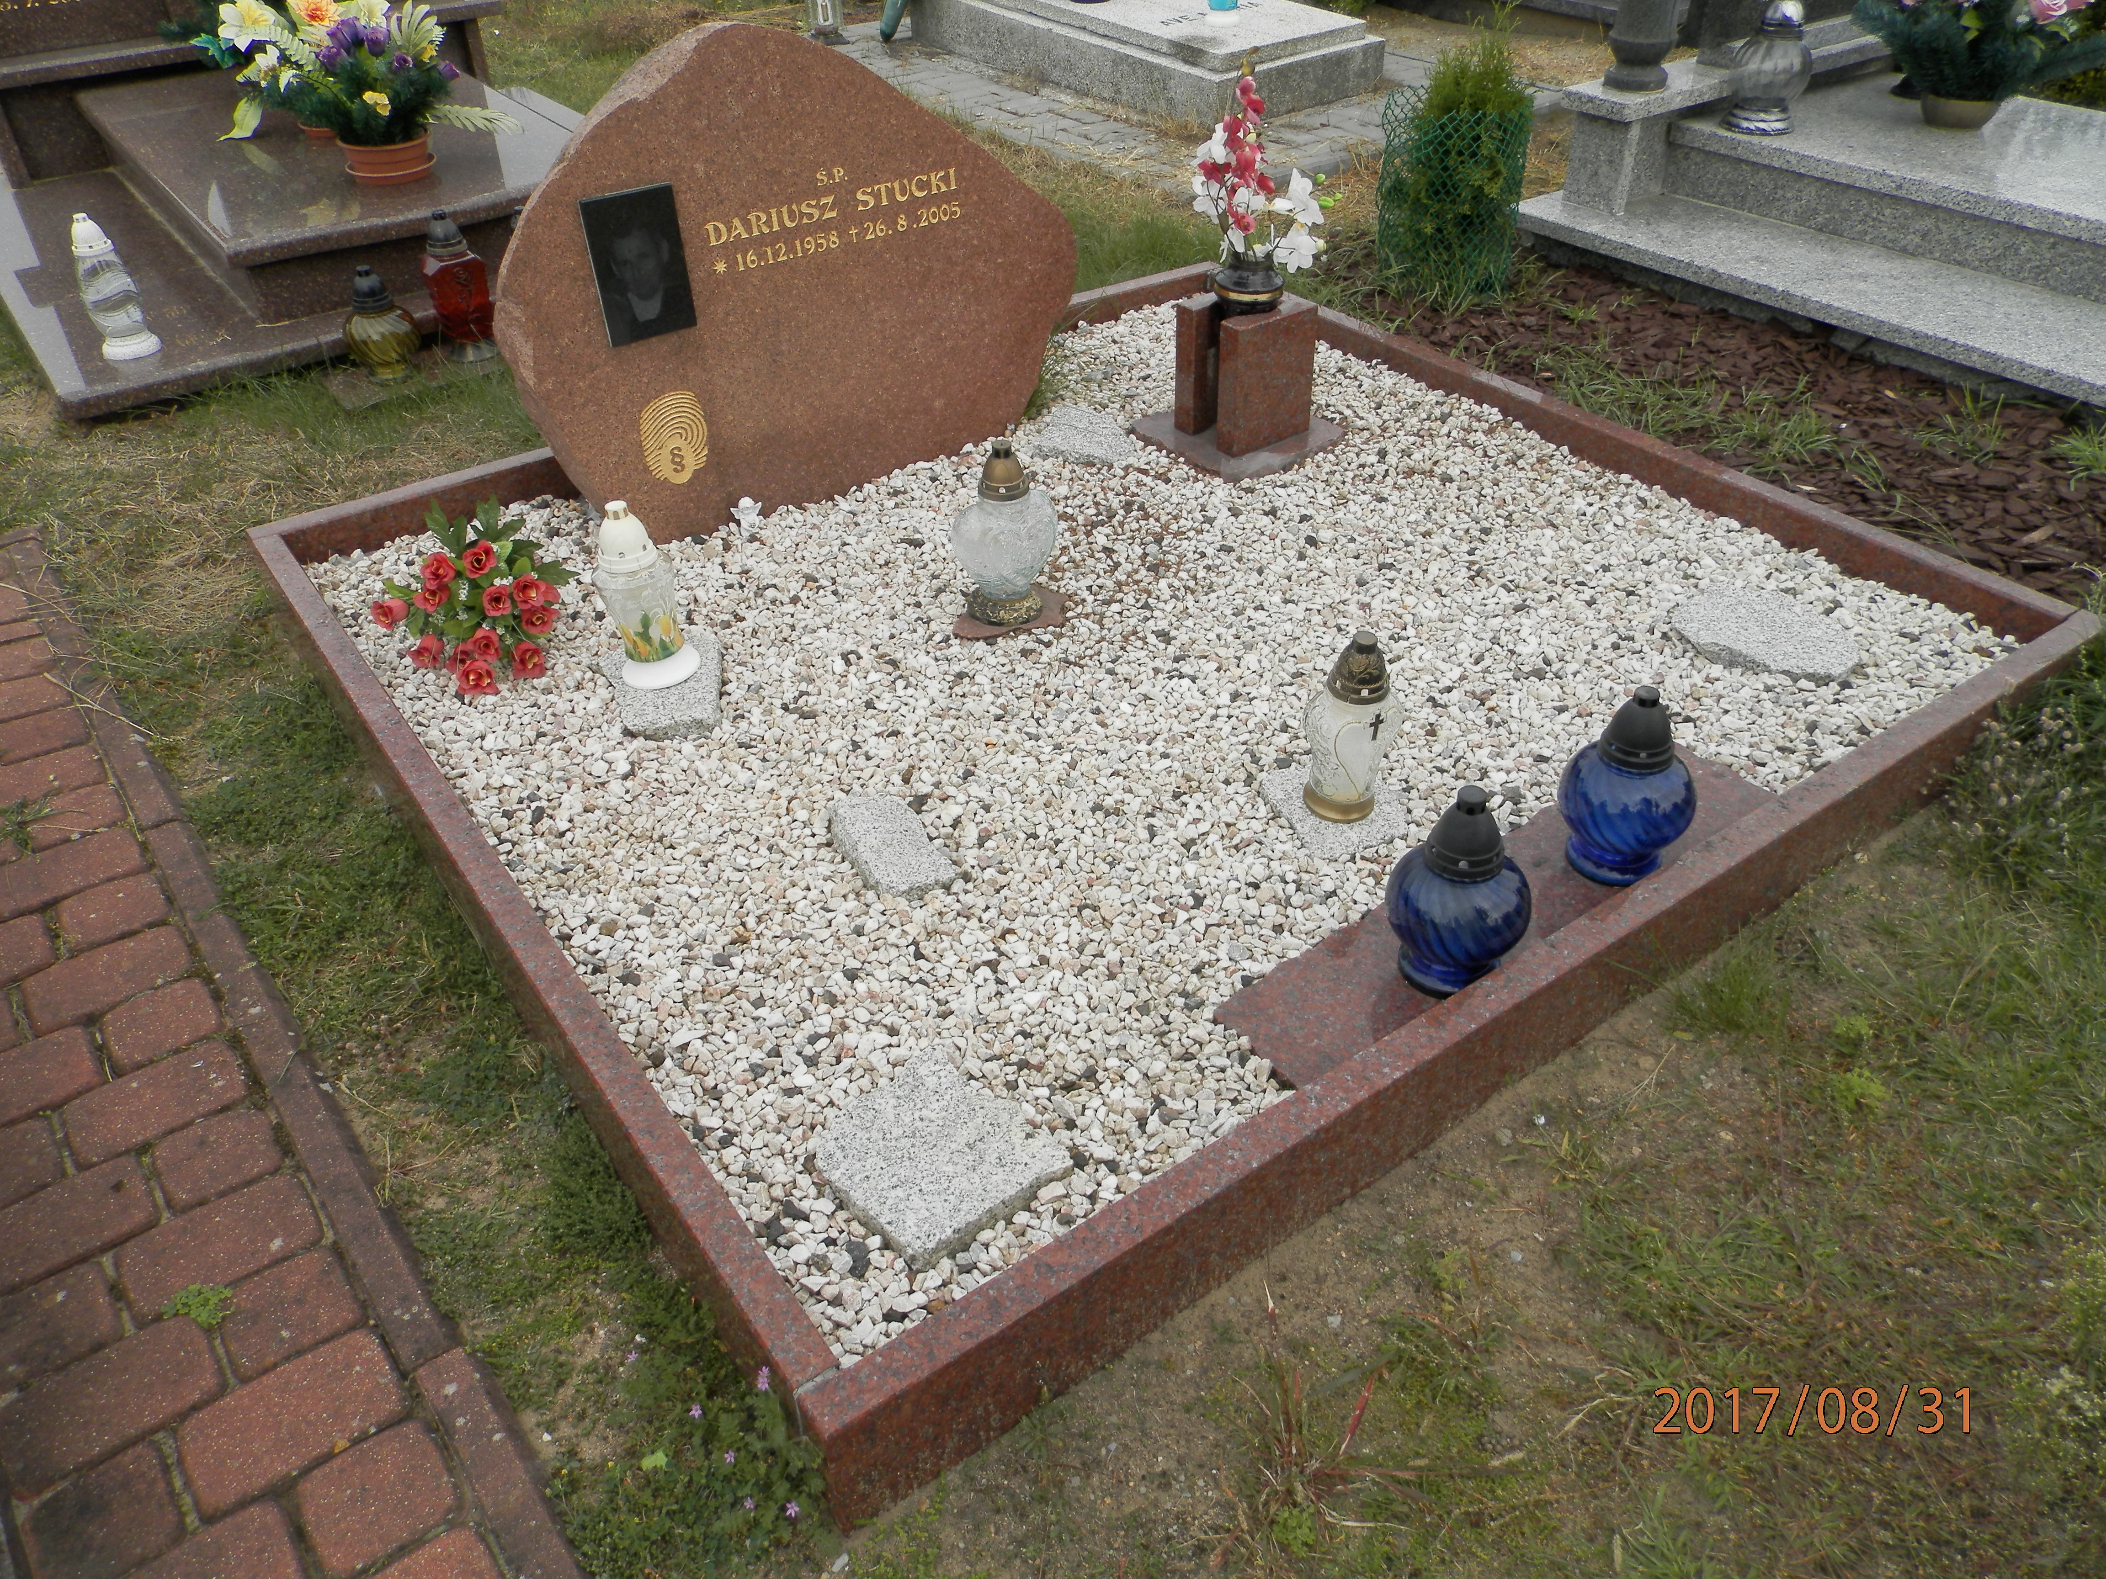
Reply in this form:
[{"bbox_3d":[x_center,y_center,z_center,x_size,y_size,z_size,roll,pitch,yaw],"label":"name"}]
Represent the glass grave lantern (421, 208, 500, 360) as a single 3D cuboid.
[{"bbox_3d":[-1.262,-1.077,3.234,0.143,0.291,0.143,-24,43,-27],"label":"glass grave lantern"}]

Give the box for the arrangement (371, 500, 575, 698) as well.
[{"bbox_3d":[-0.809,-0.250,2.131,0.258,0.172,0.283,-24,43,-27],"label":"arrangement"}]

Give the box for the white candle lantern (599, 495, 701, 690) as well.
[{"bbox_3d":[-0.556,-0.271,2.057,0.111,0.255,0.111,-24,43,-27],"label":"white candle lantern"}]

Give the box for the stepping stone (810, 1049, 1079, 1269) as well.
[{"bbox_3d":[-0.109,0.354,1.467,0.200,0.030,0.196,-24,43,-27],"label":"stepping stone"}]

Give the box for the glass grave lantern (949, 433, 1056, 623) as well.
[{"bbox_3d":[-0.070,-0.376,2.180,0.160,0.263,0.120,-18,41,-22],"label":"glass grave lantern"}]

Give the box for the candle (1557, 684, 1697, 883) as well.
[{"bbox_3d":[0.640,-0.014,1.681,0.151,0.227,0.151,-24,43,-27],"label":"candle"}]

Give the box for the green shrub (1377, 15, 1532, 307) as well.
[{"bbox_3d":[0.889,-1.403,3.356,0.323,0.545,0.323,-1,37,1],"label":"green shrub"}]

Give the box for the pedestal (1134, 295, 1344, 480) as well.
[{"bbox_3d":[0.338,-0.730,2.668,0.280,0.250,0.280,-24,43,-27],"label":"pedestal"}]

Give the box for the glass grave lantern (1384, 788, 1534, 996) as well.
[{"bbox_3d":[0.426,0.096,1.589,0.154,0.231,0.154,-3,37,2],"label":"glass grave lantern"}]

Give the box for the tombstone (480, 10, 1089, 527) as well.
[{"bbox_3d":[-0.403,-0.839,2.444,1.000,0.737,0.162,-24,43,-27],"label":"tombstone"}]

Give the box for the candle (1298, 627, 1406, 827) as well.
[{"bbox_3d":[0.353,-0.079,1.795,0.118,0.238,0.116,0,38,0],"label":"candle"}]

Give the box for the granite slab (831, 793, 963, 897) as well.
[{"bbox_3d":[-0.194,0.073,1.838,0.090,0.035,0.200,-20,41,-22],"label":"granite slab"}]

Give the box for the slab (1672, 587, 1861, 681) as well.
[{"bbox_3d":[1.034,-0.213,2.187,0.200,0.035,0.242,-24,43,-27],"label":"slab"}]

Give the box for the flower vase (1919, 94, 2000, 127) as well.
[{"bbox_3d":[2.149,-1.626,3.595,0.180,0.093,0.180,-24,43,-27],"label":"flower vase"}]

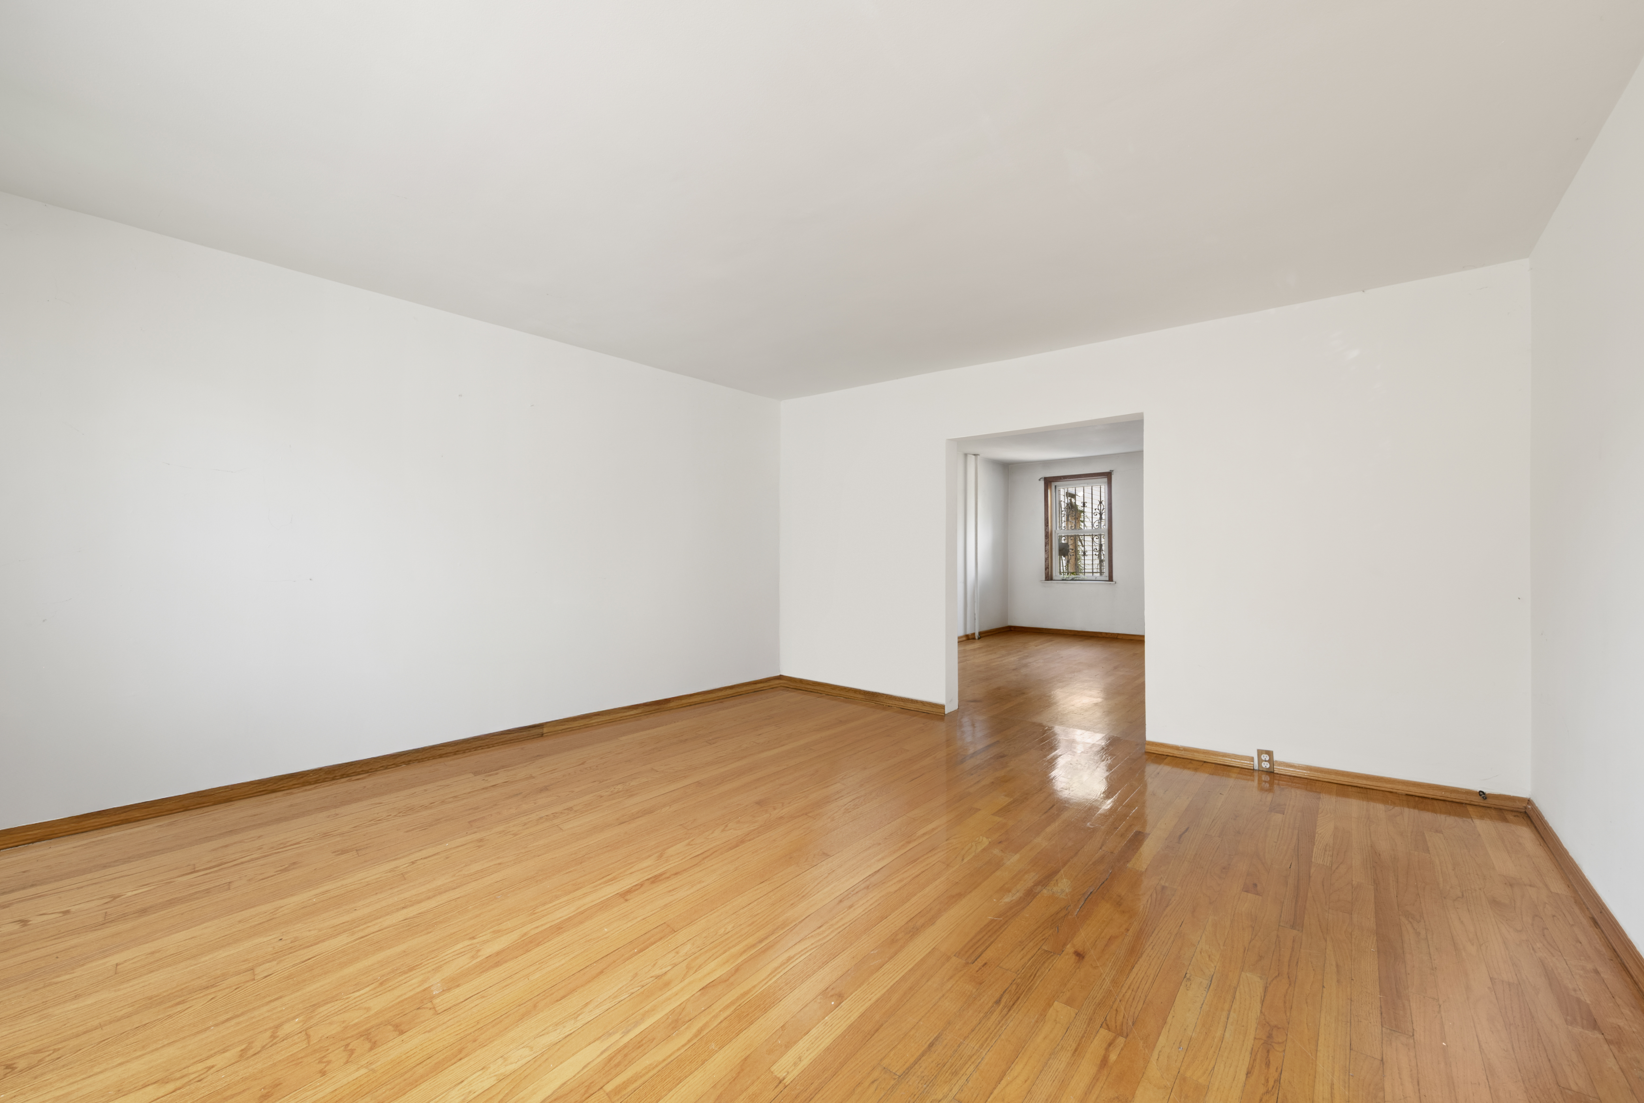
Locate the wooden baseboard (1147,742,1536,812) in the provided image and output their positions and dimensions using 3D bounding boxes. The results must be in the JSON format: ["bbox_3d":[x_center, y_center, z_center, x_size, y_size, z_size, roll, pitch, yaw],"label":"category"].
[{"bbox_3d":[2.509,1.135,3.303,1.543,0.064,0.018,-1,-1,38],"label":"wooden baseboard"}]

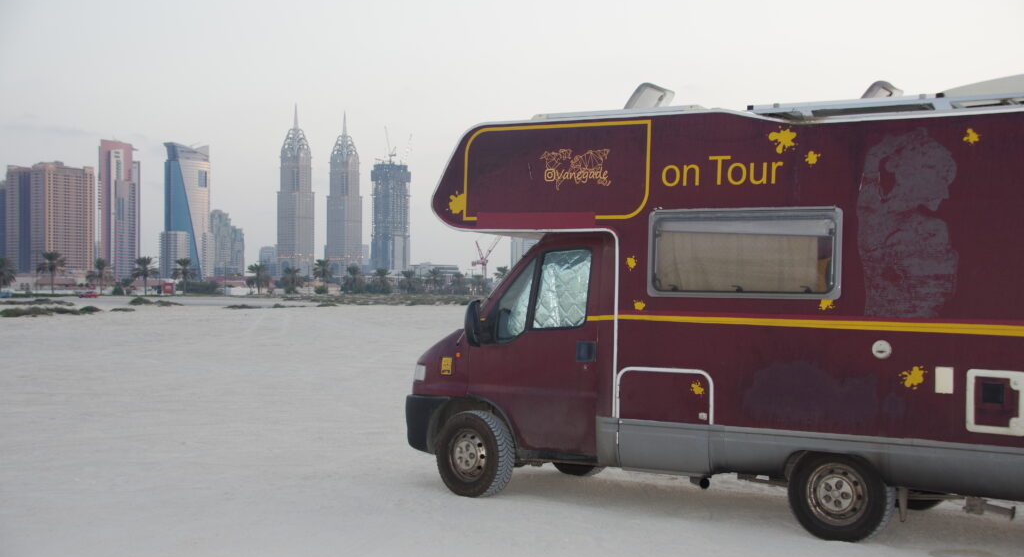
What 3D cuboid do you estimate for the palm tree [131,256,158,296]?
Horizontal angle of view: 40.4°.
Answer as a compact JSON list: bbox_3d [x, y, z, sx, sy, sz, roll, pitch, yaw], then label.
[{"bbox_3d":[-88.405,-0.577,335.000,6.600,9.430,6.600,0,0,0],"label":"palm tree"}]

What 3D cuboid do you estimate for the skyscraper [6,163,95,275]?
[{"bbox_3d":[-535.500,-58.000,1619.000,72.000,141.000,68.000,0,0,35],"label":"skyscraper"}]

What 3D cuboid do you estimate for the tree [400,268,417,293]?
[{"bbox_3d":[-27.499,0.611,370.000,4.800,6.600,4.800,0,0,0],"label":"tree"}]

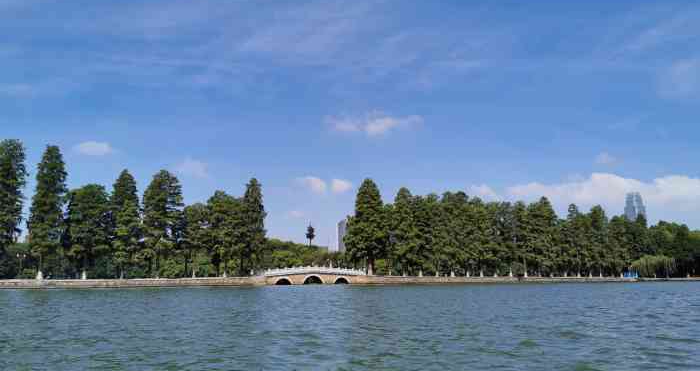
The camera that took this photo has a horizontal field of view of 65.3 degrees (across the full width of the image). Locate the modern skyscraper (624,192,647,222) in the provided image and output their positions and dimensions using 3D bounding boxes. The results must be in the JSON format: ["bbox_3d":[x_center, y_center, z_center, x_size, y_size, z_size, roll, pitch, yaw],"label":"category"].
[{"bbox_3d":[679.127,114.658,1298.786,52.000,203.160,42.000,-5,-11,27],"label":"modern skyscraper"}]

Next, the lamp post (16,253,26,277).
[{"bbox_3d":[-44.964,11.080,74.735,1.300,3.660,0.450,6,-11,-32],"label":"lamp post"}]

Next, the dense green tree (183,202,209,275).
[{"bbox_3d":[-24.173,8.316,85.153,5.000,11.740,5.000,6,-11,-32],"label":"dense green tree"}]

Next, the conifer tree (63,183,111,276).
[{"bbox_3d":[-37.000,6.215,76.959,6.200,13.180,6.200,6,-11,-32],"label":"conifer tree"}]

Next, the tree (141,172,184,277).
[{"bbox_3d":[-28.445,5.595,82.832,5.900,16.340,5.900,6,-11,-32],"label":"tree"}]

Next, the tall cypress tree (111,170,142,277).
[{"bbox_3d":[-33.562,5.574,81.991,4.900,16.250,4.900,6,-11,-32],"label":"tall cypress tree"}]

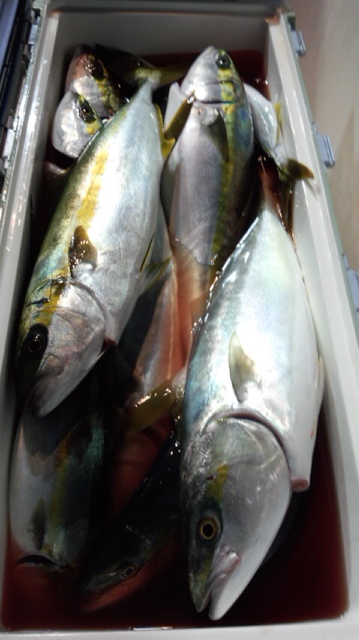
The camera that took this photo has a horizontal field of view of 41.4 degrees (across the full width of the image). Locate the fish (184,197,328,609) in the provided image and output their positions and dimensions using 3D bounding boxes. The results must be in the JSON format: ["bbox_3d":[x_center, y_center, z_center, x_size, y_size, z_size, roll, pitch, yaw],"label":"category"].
[{"bbox_3d":[0.087,0.009,0.536,0.136,0.085,0.539,1,57,12],"label":"fish"}]

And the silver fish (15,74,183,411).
[{"bbox_3d":[-0.082,-0.149,0.588,0.132,0.080,0.516,-1,59,16],"label":"silver fish"}]

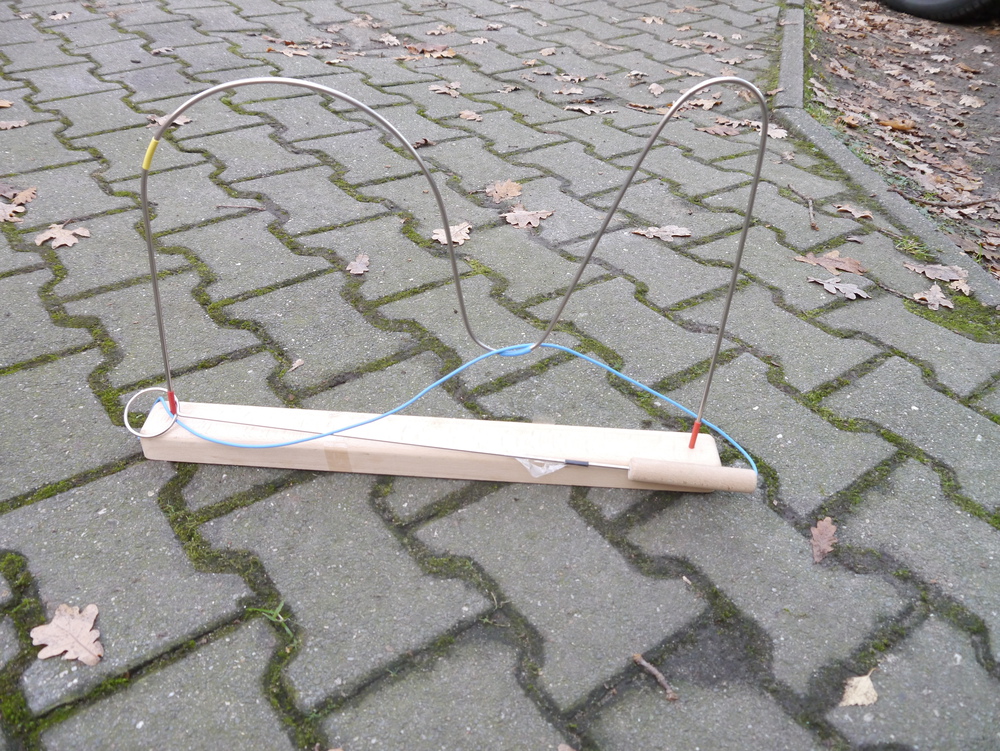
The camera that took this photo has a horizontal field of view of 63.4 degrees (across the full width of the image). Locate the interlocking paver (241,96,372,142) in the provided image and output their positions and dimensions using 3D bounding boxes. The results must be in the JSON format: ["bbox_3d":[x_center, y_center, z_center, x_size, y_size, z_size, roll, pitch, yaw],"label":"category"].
[{"bbox_3d":[-0.347,-0.429,1.450,0.160,0.070,0.195,-21,43,-30],"label":"interlocking paver"}]

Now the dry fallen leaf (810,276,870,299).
[{"bbox_3d":[0.432,-0.113,1.029,0.080,0.012,0.045,21,39,21],"label":"dry fallen leaf"}]

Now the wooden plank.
[{"bbox_3d":[-0.057,0.064,0.726,0.506,0.025,0.051,3,36,-2],"label":"wooden plank"}]

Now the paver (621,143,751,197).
[{"bbox_3d":[0.297,-0.310,1.352,0.160,0.070,0.195,-24,45,-32],"label":"paver"}]

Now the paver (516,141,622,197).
[{"bbox_3d":[0.126,-0.317,1.353,0.161,0.070,0.188,-22,43,-32],"label":"paver"}]

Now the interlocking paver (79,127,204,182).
[{"bbox_3d":[-0.575,-0.321,1.280,0.160,0.070,0.195,-25,46,-34],"label":"interlocking paver"}]

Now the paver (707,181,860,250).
[{"bbox_3d":[0.426,-0.218,1.250,0.159,0.070,0.192,-21,43,-31],"label":"paver"}]

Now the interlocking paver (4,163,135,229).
[{"bbox_3d":[-0.611,-0.223,1.143,0.160,0.070,0.195,-23,44,-32],"label":"interlocking paver"}]

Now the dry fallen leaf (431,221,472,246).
[{"bbox_3d":[-0.060,-0.190,1.075,0.052,0.015,0.068,22,40,23],"label":"dry fallen leaf"}]

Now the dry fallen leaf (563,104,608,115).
[{"bbox_3d":[0.160,-0.501,1.525,0.071,0.017,0.042,16,38,16],"label":"dry fallen leaf"}]

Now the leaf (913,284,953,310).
[{"bbox_3d":[0.548,-0.099,1.026,0.052,0.016,0.074,15,37,14],"label":"leaf"}]

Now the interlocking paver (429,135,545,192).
[{"bbox_3d":[-0.045,-0.318,1.327,0.158,0.070,0.195,-22,44,-32],"label":"interlocking paver"}]

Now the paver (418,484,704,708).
[{"bbox_3d":[0.039,0.180,0.661,0.160,0.070,0.195,-22,44,-31],"label":"paver"}]

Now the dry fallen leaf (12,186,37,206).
[{"bbox_3d":[-0.637,-0.242,1.089,0.030,0.015,0.052,8,37,5],"label":"dry fallen leaf"}]

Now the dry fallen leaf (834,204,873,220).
[{"bbox_3d":[0.534,-0.248,1.220,0.064,0.014,0.036,25,41,26],"label":"dry fallen leaf"}]

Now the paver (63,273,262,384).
[{"bbox_3d":[-0.370,-0.029,0.899,0.154,0.070,0.193,-22,44,-31],"label":"paver"}]

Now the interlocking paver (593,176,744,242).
[{"bbox_3d":[0.249,-0.219,1.232,0.162,0.070,0.188,-22,44,-32],"label":"interlocking paver"}]

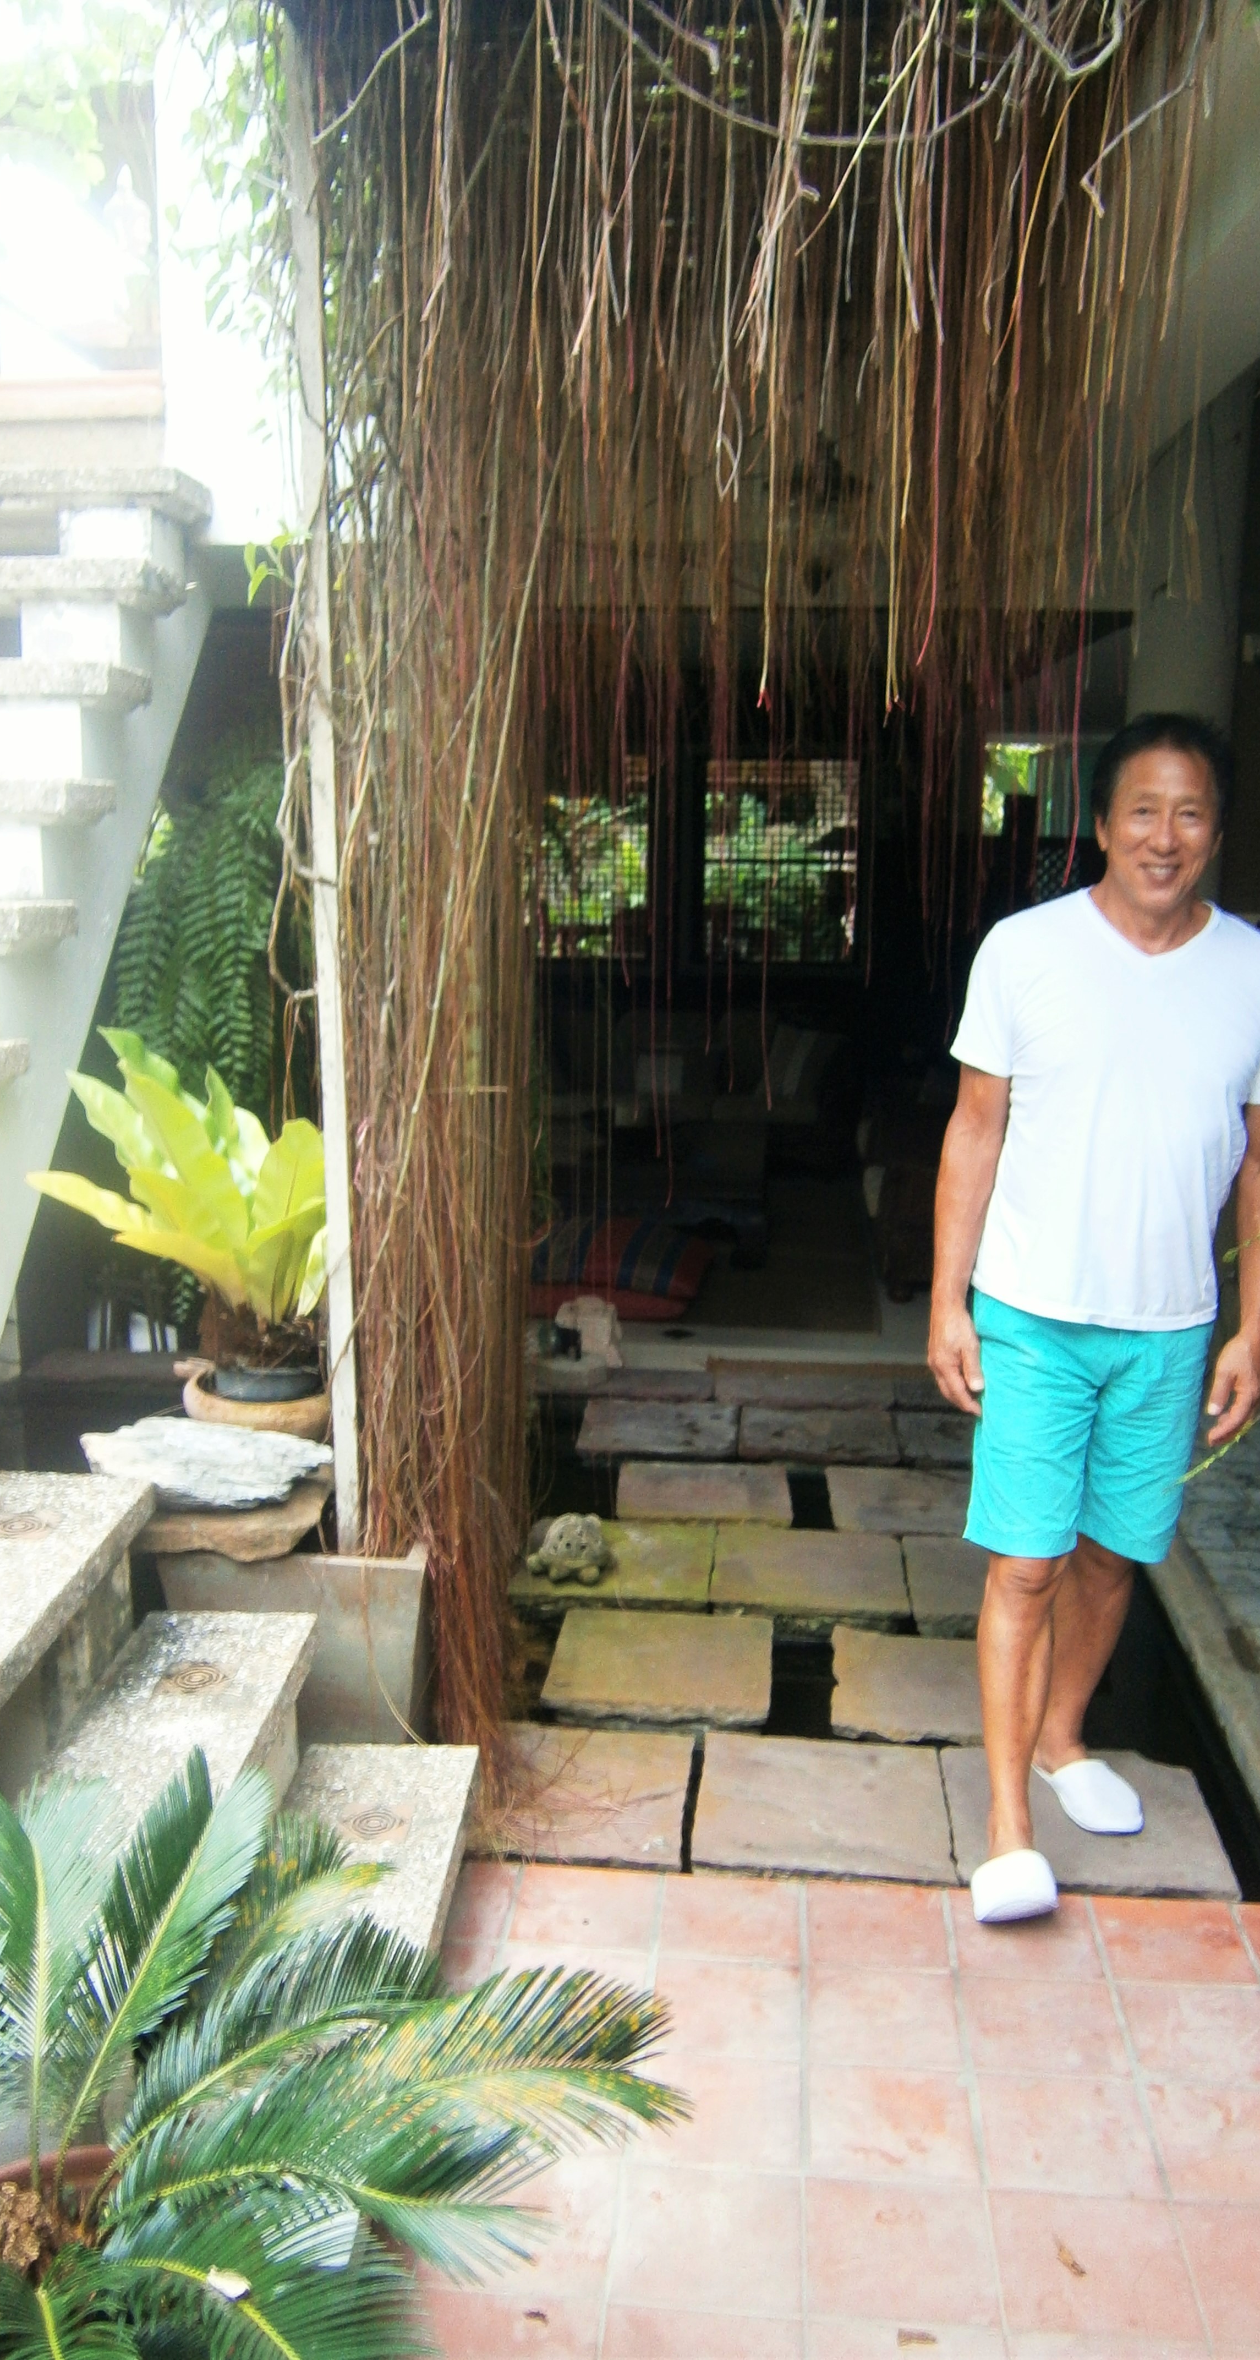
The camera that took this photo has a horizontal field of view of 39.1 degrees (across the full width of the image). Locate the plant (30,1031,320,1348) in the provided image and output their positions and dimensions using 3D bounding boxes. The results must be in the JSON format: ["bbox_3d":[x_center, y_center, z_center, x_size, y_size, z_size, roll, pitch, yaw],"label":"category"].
[{"bbox_3d":[-0.837,0.016,3.419,0.620,0.580,0.600,1,11,5],"label":"plant"}]

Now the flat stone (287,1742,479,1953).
[{"bbox_3d":[-0.385,0.991,2.280,0.262,0.062,0.957,0,10,3],"label":"flat stone"}]

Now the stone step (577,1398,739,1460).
[{"bbox_3d":[0.081,0.680,4.710,0.405,0.045,0.400,1,11,5],"label":"stone step"}]

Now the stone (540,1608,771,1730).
[{"bbox_3d":[0.064,0.929,3.361,0.405,0.045,0.385,1,11,5],"label":"stone"}]

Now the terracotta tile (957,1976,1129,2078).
[{"bbox_3d":[0.537,1.108,2.314,0.198,0.015,0.194,1,10,6],"label":"terracotta tile"}]

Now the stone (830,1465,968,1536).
[{"bbox_3d":[0.685,0.790,4.213,0.405,0.060,0.405,1,10,6],"label":"stone"}]

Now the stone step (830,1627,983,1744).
[{"bbox_3d":[0.578,0.957,3.287,0.405,0.060,0.410,1,10,6],"label":"stone step"}]

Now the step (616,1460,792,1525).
[{"bbox_3d":[0.178,0.766,4.241,0.405,0.050,0.390,1,10,5],"label":"step"}]

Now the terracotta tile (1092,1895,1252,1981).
[{"bbox_3d":[0.761,1.075,2.478,0.198,0.020,0.192,1,10,5],"label":"terracotta tile"}]

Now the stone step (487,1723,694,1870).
[{"bbox_3d":[-0.099,1.016,2.894,0.390,0.045,0.390,1,11,5],"label":"stone step"}]

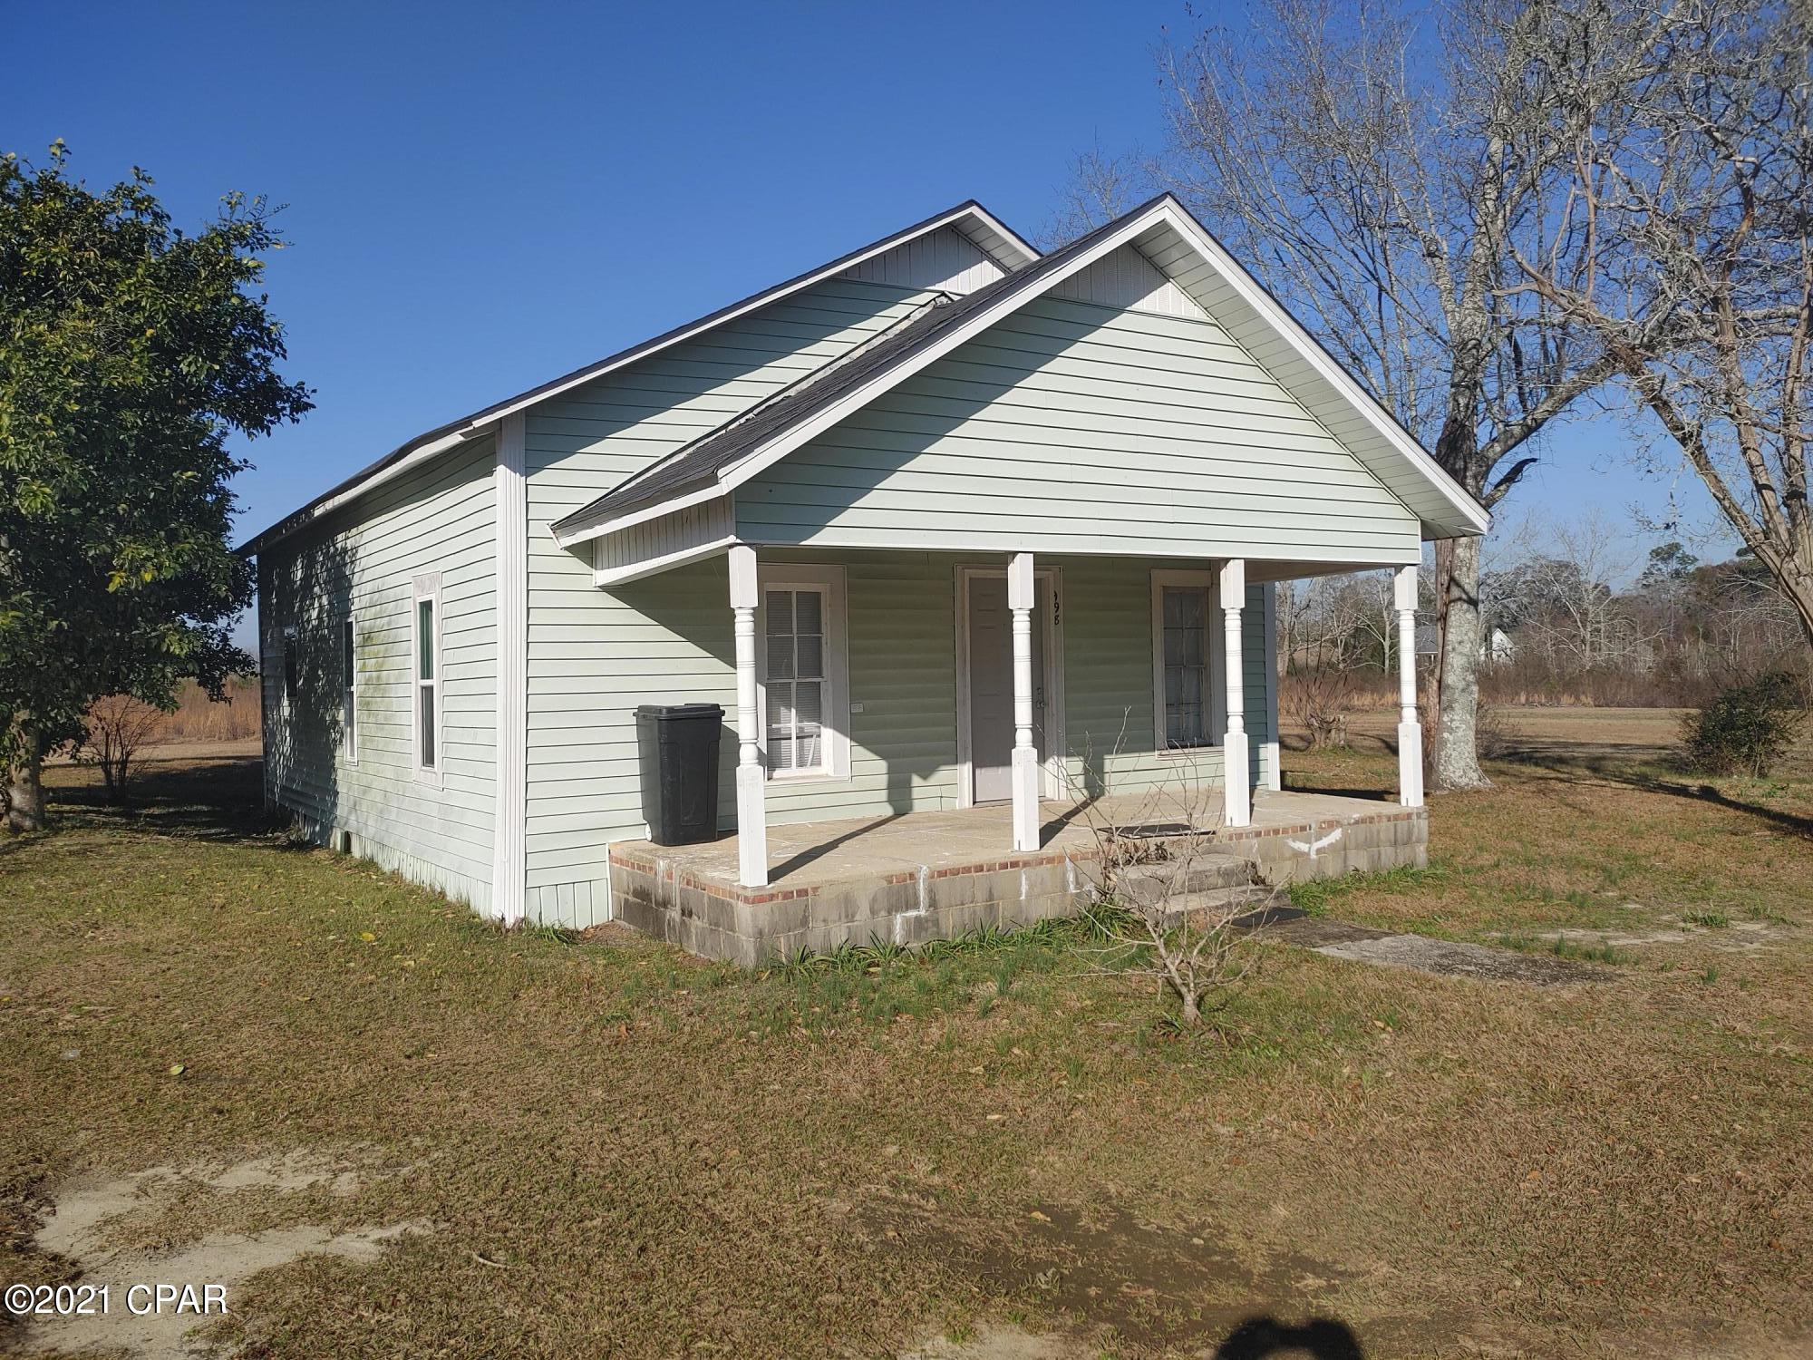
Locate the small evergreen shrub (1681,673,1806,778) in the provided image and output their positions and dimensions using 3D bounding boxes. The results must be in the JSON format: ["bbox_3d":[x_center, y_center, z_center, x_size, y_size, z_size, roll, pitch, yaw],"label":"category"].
[{"bbox_3d":[11.421,0.586,18.523,1.520,1.430,1.520,-2,1,-33],"label":"small evergreen shrub"}]

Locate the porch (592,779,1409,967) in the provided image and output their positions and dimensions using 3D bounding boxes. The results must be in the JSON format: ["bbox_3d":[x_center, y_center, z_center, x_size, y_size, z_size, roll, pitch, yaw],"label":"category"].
[{"bbox_3d":[1.115,1.373,10.564,6.250,0.470,2.230,-2,1,-33],"label":"porch"}]

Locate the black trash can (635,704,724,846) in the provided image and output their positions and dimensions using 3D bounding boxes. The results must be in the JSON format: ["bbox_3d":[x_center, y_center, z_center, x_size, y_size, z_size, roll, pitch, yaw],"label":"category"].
[{"bbox_3d":[-1.626,0.693,9.776,0.480,1.000,0.510,-2,1,-33],"label":"black trash can"}]

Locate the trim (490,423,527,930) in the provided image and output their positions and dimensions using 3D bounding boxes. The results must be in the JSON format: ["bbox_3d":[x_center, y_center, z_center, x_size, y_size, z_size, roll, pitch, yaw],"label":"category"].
[{"bbox_3d":[-2.750,-0.087,9.496,0.140,3.540,0.180,-2,1,-33],"label":"trim"}]

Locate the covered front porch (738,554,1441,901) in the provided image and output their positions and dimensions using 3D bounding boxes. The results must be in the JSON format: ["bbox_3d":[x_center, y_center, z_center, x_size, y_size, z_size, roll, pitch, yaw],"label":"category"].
[{"bbox_3d":[1.082,0.154,10.521,6.270,1.990,2.220,-2,1,-33],"label":"covered front porch"}]

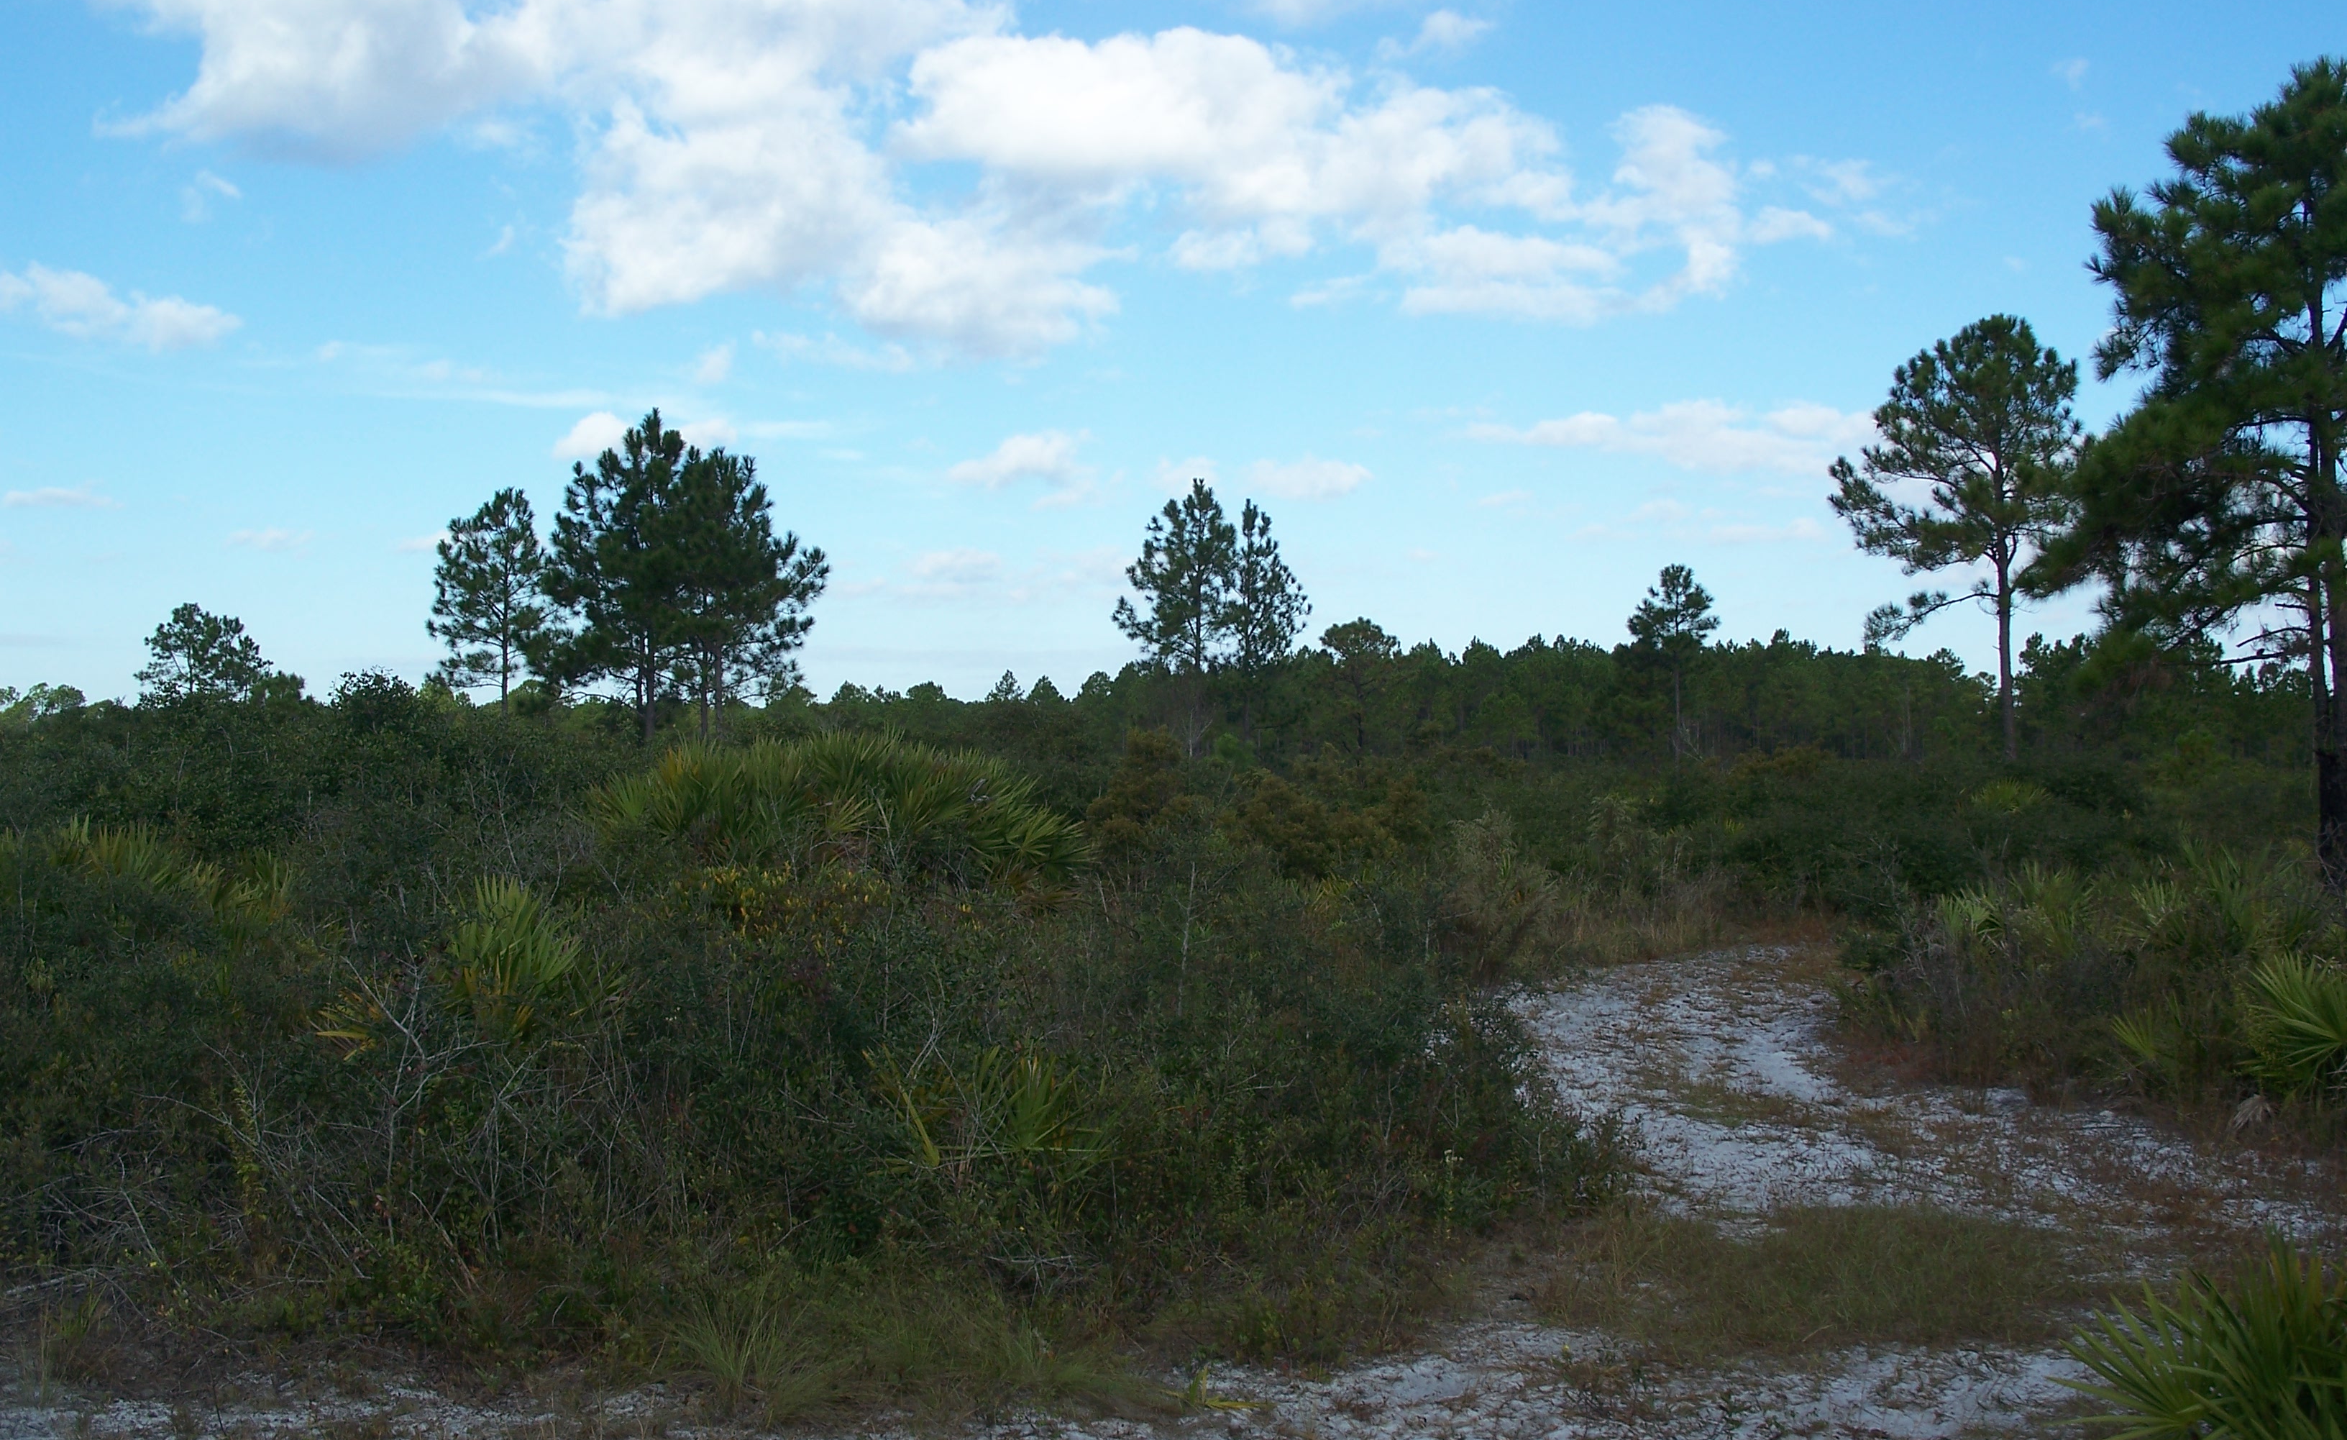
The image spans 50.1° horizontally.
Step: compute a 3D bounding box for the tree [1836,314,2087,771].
[{"bbox_3d":[15.623,-3.087,50.000,5.040,9.940,5.040,0,0,0],"label":"tree"}]

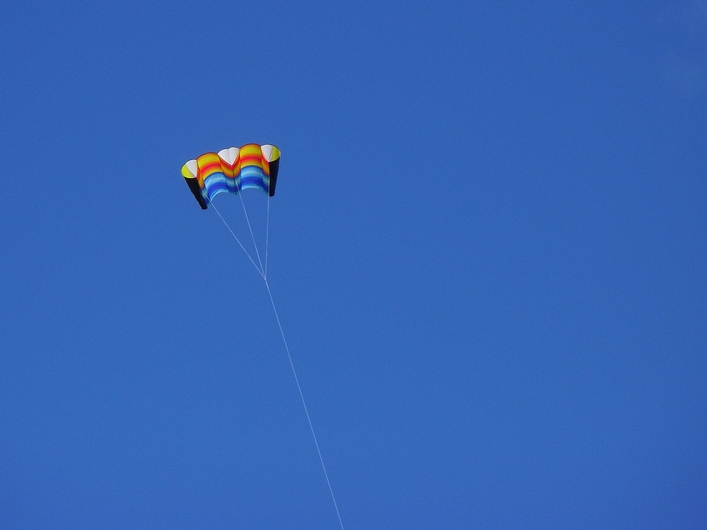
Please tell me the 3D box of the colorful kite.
[{"bbox_3d":[-1.563,-1.165,58.000,1.322,0.314,0.851,-12,-32,0],"label":"colorful kite"}]

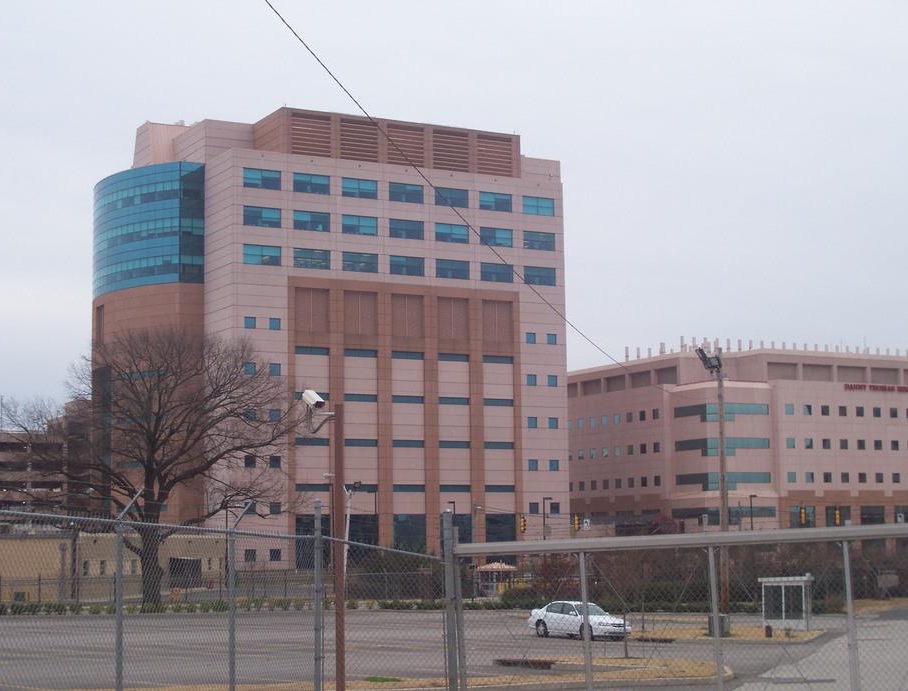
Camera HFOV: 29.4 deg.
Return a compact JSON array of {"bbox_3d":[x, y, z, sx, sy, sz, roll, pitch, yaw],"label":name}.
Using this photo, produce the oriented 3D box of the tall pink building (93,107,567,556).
[{"bbox_3d":[-20.716,2.232,230.946,54.100,56.600,48.000,3,-8,-29],"label":"tall pink building"}]

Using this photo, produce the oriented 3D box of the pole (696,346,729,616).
[{"bbox_3d":[10.310,5.695,68.796,1.100,11.389,1.200,-6,-9,38],"label":"pole"}]

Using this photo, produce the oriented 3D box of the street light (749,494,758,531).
[{"bbox_3d":[34.011,21.511,194.836,1.000,9.228,0.400,0,-7,-10],"label":"street light"}]

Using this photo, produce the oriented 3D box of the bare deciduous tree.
[{"bbox_3d":[-19.301,7.836,111.900,19.401,18.287,18.000,-1,-7,0],"label":"bare deciduous tree"}]

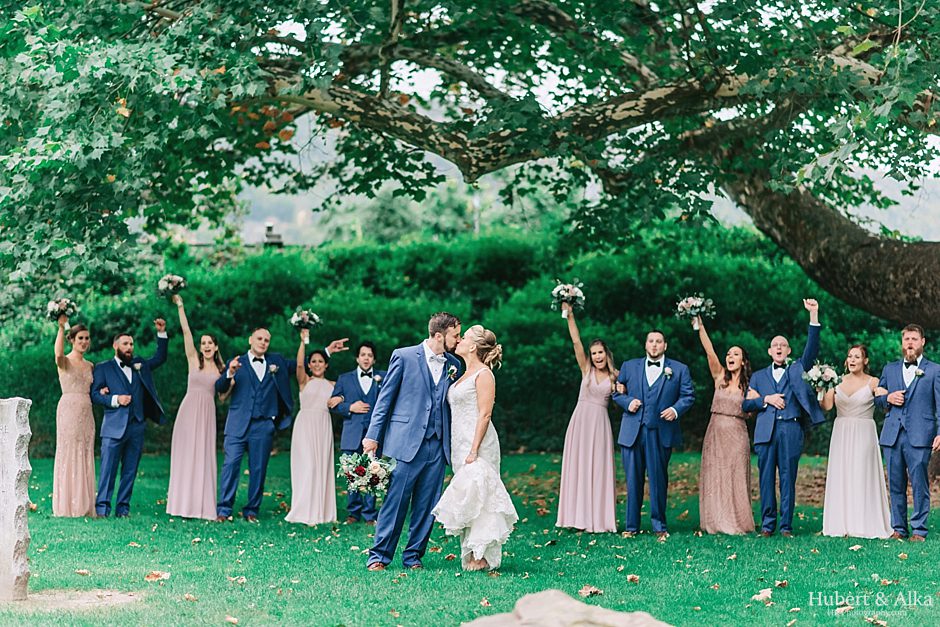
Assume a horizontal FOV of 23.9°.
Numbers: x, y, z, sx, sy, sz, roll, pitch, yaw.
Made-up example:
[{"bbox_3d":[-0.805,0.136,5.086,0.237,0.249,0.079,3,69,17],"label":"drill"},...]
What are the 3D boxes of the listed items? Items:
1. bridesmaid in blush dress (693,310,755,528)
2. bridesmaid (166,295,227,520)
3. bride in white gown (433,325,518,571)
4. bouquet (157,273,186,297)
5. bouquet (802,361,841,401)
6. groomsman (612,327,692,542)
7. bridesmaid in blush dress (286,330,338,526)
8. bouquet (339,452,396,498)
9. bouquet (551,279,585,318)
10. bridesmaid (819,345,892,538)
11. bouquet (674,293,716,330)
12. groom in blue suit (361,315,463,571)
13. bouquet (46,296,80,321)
[{"bbox_3d":[2.256,0.989,19.600,0.540,1.896,0.440,0,-2,12],"label":"bridesmaid in blush dress"},{"bbox_3d":[-2.526,0.868,20.500,0.550,2.056,0.420,0,-2,-10],"label":"bridesmaid"},{"bbox_3d":[0.038,0.936,15.500,0.540,1.692,0.500,1,-2,-28],"label":"bride in white gown"},{"bbox_3d":[-2.757,-0.249,20.500,0.275,0.240,0.260,0,-1,0],"label":"bouquet"},{"bbox_3d":[3.009,0.574,19.000,0.310,0.340,0.300,0,-1,0],"label":"bouquet"},{"bbox_3d":[1.612,1.045,19.500,0.700,1.810,0.500,0,-1,6],"label":"groomsman"},{"bbox_3d":[-1.443,1.067,20.600,0.520,1.800,0.450,0,-1,-5],"label":"bridesmaid in blush dress"},{"bbox_3d":[-0.711,1.124,15.400,0.390,0.319,0.320,0,-2,10],"label":"bouquet"},{"bbox_3d":[0.861,-0.132,19.600,0.300,0.350,0.280,0,-1,0],"label":"bouquet"},{"bbox_3d":[3.352,1.113,19.300,0.620,1.662,0.480,0,-2,12],"label":"bridesmaid"},{"bbox_3d":[1.991,-0.018,19.600,0.360,0.336,0.320,0,-1,0],"label":"bouquet"},{"bbox_3d":[-0.409,0.911,15.800,0.600,1.820,0.540,1,-2,-41],"label":"groom in blue suit"},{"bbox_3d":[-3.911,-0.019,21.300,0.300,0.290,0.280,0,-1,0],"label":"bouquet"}]

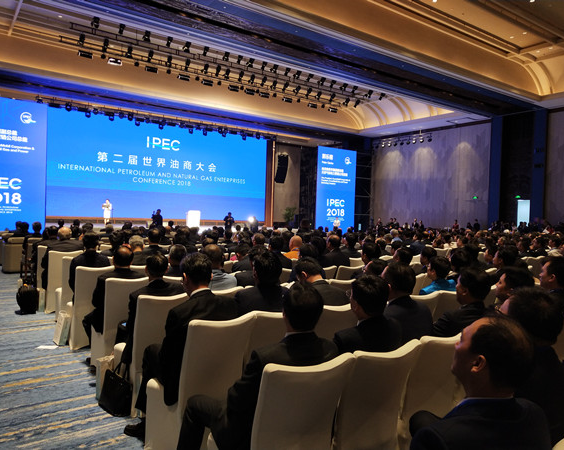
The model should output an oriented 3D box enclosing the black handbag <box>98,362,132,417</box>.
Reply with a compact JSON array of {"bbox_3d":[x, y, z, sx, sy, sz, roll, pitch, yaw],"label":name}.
[{"bbox_3d":[-1.308,1.278,4.131,0.150,0.360,0.340,1,1,-39],"label":"black handbag"}]

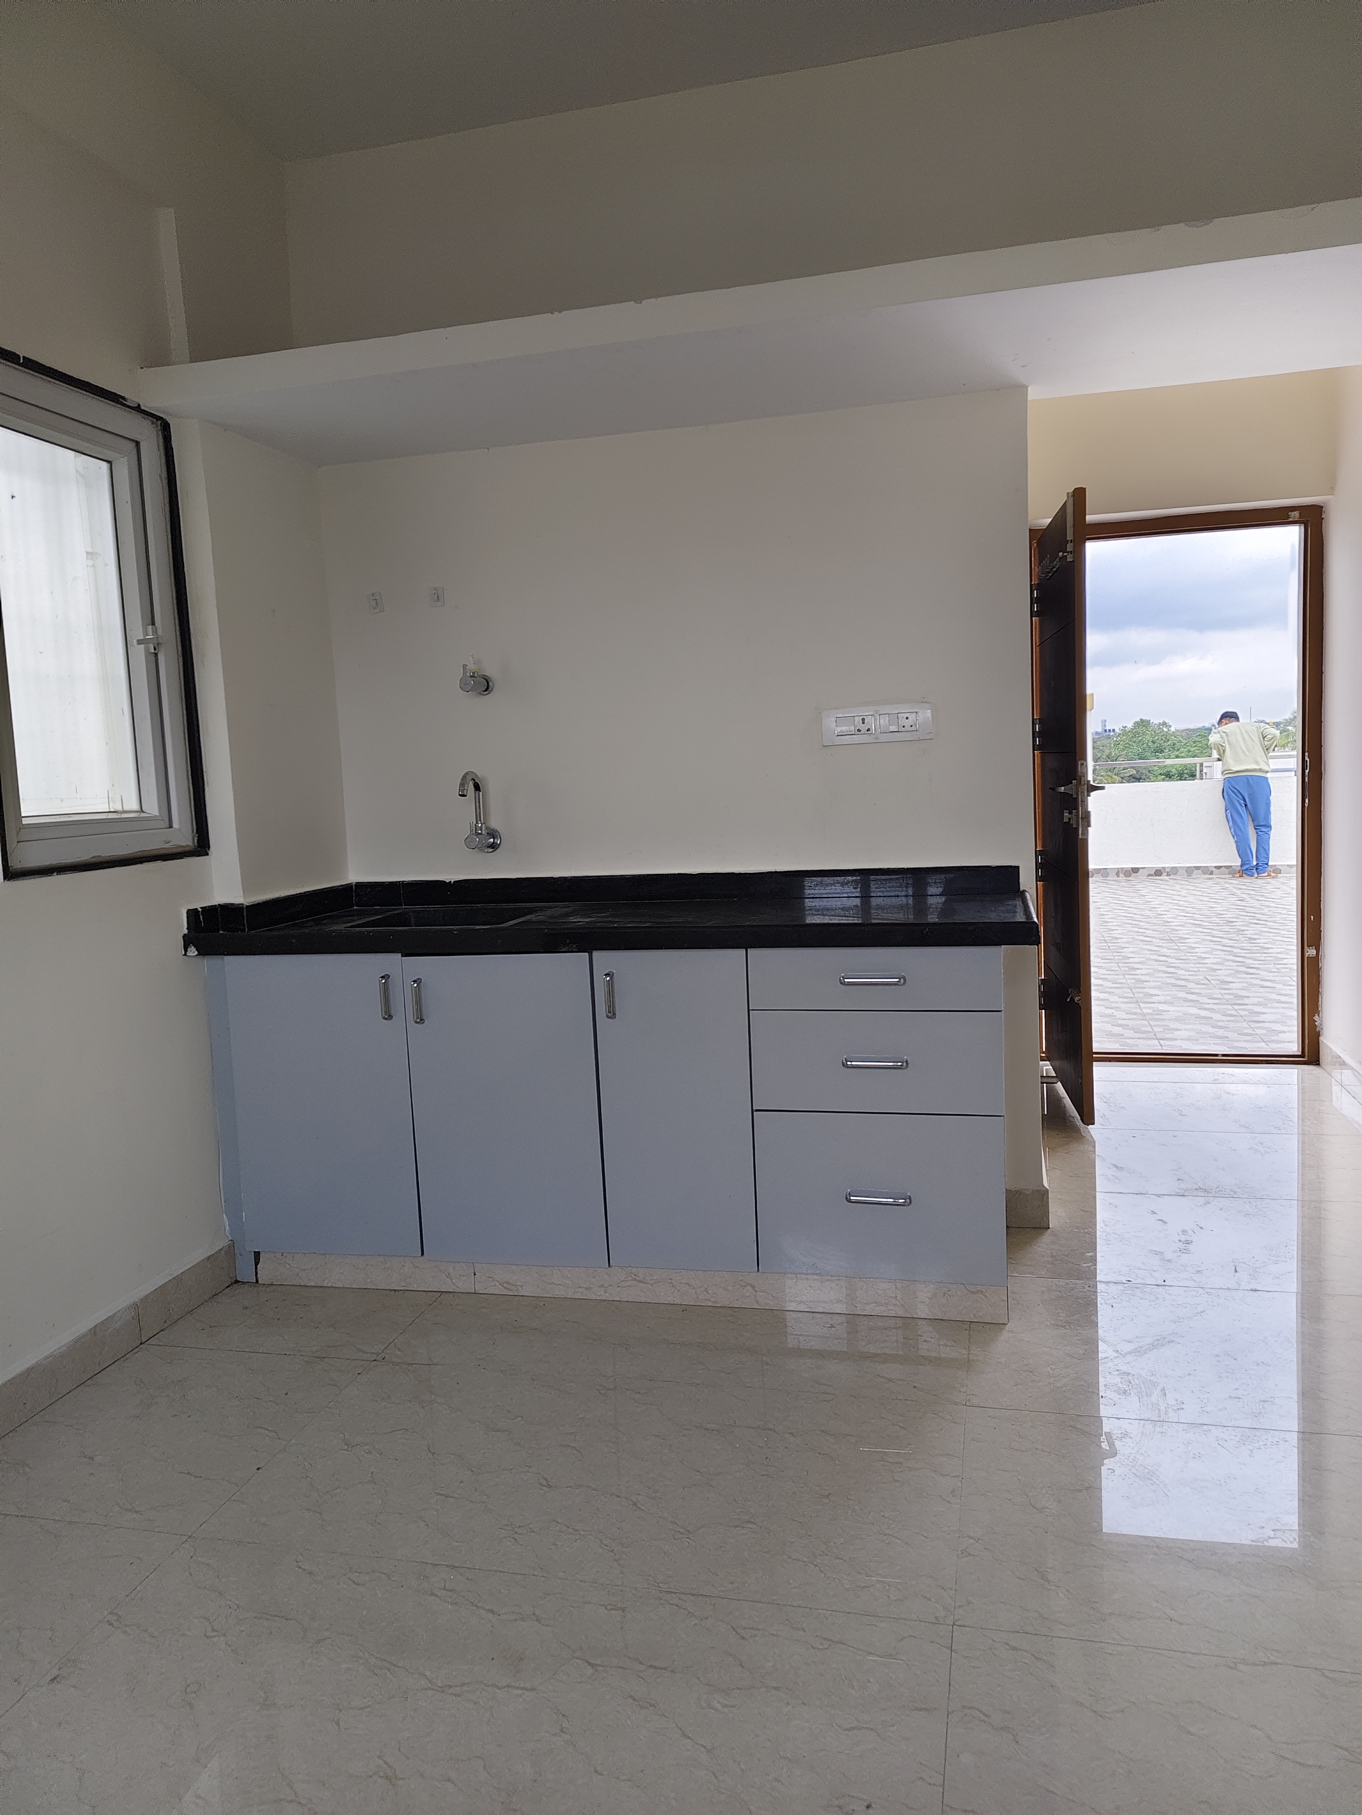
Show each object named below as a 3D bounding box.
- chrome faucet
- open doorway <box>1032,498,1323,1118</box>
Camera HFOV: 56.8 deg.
[{"bbox_3d":[-0.537,-0.248,3.298,0.064,0.220,0.167,-1,6,14],"label":"chrome faucet"},{"bbox_3d":[1.726,-0.370,4.256,0.985,2.000,0.920,-1,6,14],"label":"open doorway"}]

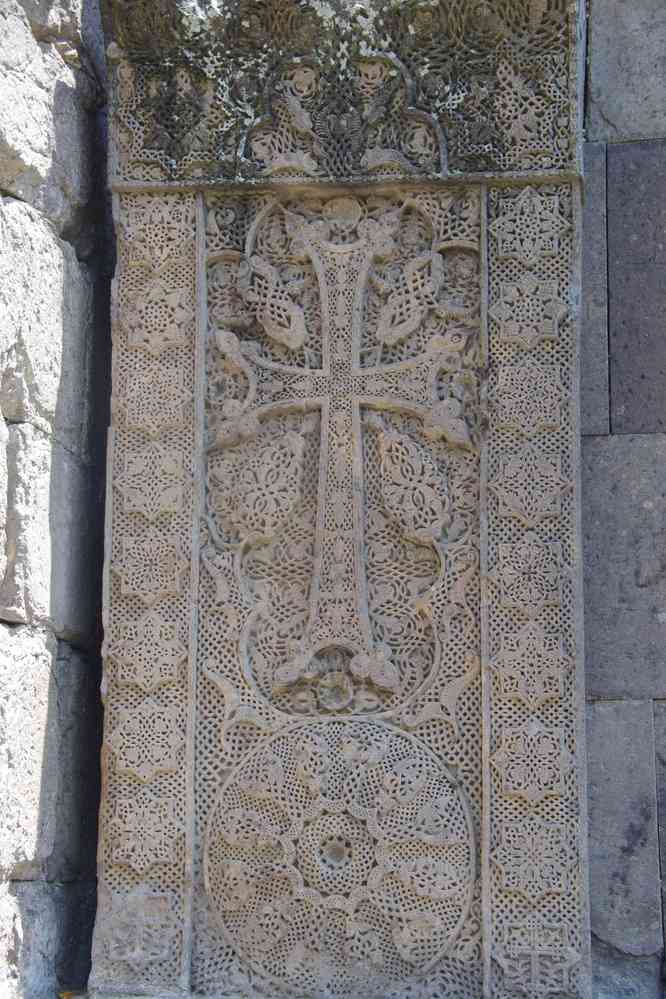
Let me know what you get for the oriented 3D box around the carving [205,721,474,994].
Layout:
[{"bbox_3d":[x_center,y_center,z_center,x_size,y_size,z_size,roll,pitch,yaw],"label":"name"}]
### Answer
[{"bbox_3d":[0.012,0.626,3.500,0.475,0.480,0.070,0,-7,4],"label":"carving"}]

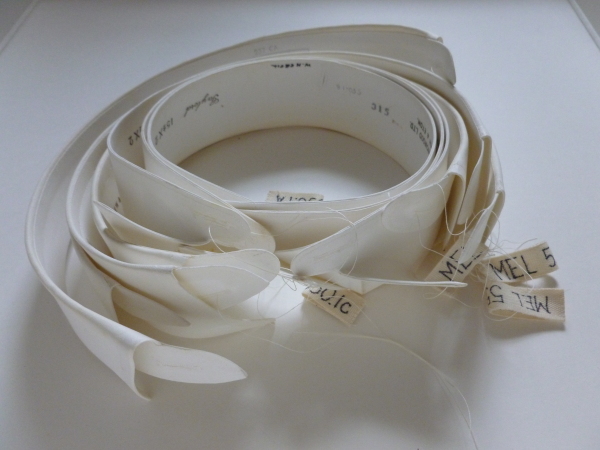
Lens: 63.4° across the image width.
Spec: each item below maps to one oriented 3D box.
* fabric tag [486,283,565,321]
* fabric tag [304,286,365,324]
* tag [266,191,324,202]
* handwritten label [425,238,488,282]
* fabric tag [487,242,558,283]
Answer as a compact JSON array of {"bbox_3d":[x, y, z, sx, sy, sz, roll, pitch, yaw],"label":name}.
[{"bbox_3d":[0.110,0.036,0.235,0.037,0.007,0.015,6,52,4],"label":"fabric tag"},{"bbox_3d":[0.016,0.036,0.239,0.030,0.005,0.015,28,56,21],"label":"fabric tag"},{"bbox_3d":[-0.003,-0.013,0.279,0.032,0.003,0.015,4,51,3],"label":"tag"},{"bbox_3d":[0.082,0.018,0.249,0.015,0.005,0.034,35,59,25],"label":"handwritten label"},{"bbox_3d":[0.113,0.019,0.248,0.037,0.007,0.015,-14,53,-11],"label":"fabric tag"}]

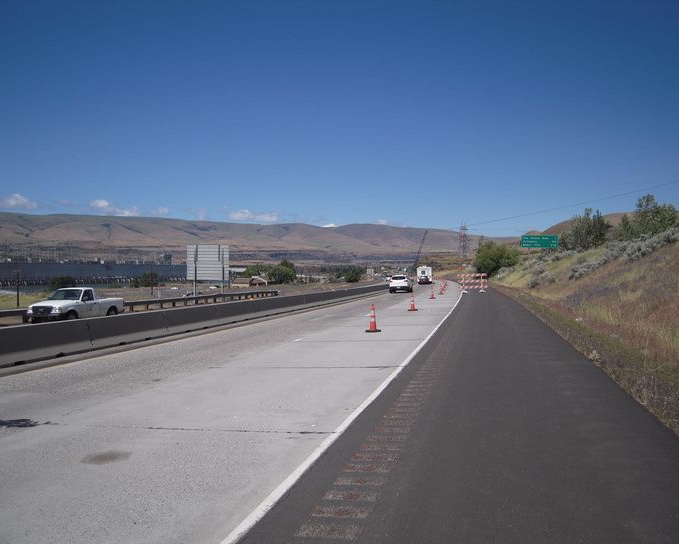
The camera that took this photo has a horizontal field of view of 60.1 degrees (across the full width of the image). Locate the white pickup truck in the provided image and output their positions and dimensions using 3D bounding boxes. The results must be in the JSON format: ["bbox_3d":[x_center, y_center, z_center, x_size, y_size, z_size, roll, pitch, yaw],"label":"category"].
[{"bbox_3d":[-12.250,1.540,27.700,1.800,1.680,4.850,0,0,13],"label":"white pickup truck"}]

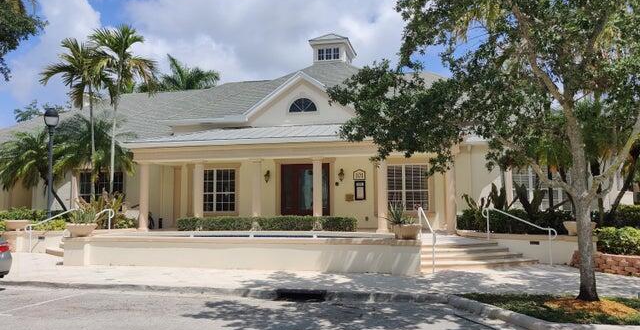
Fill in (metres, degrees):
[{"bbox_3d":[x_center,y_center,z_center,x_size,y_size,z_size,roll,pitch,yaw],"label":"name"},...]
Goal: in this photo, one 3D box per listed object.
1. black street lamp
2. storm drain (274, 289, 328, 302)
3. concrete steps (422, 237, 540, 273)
[{"bbox_3d":[-9.264,0.149,17.184,0.500,4.287,0.500,-1,-5,13],"label":"black street lamp"},{"bbox_3d":[-0.340,2.444,9.370,1.000,0.190,0.200,-1,-5,13],"label":"storm drain"},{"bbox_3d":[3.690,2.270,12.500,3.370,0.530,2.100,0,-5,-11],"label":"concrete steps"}]

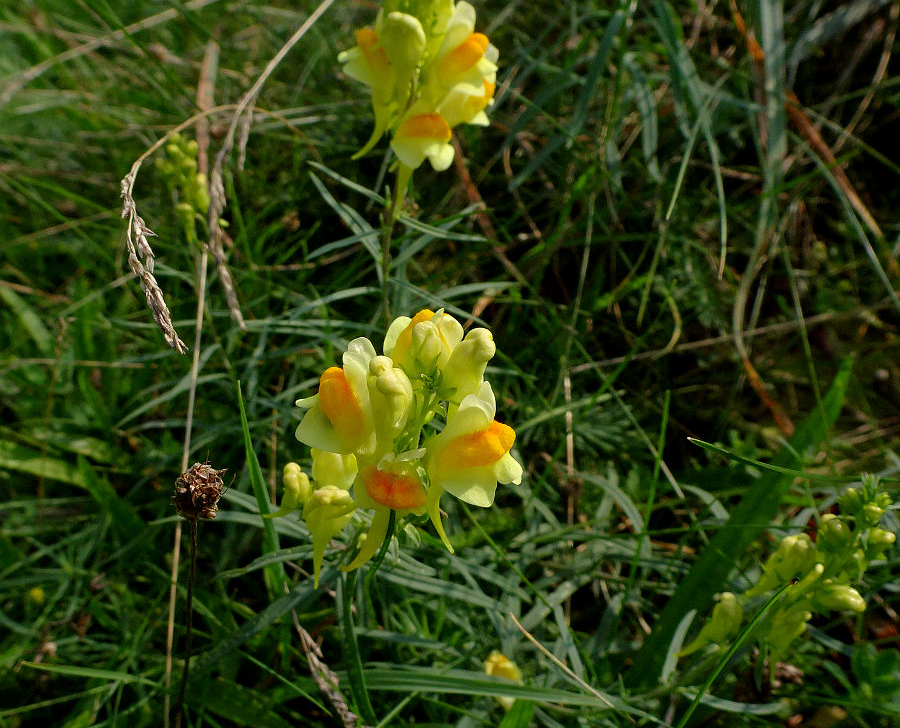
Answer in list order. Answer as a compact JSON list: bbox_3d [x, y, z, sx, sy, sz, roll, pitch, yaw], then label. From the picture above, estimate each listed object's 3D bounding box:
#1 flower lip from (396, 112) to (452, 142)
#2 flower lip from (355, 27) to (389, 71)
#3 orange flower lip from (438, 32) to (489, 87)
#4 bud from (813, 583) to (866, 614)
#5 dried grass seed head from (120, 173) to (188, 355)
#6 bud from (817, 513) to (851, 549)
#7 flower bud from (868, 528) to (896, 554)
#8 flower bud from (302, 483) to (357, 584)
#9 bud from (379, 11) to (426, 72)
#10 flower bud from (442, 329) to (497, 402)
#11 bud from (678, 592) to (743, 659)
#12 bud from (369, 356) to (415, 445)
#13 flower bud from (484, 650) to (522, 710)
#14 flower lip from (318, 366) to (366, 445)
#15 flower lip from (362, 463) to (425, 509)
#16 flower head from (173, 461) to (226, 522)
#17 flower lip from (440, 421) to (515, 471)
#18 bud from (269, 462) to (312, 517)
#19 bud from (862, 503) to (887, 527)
[{"bbox_3d":[-0.006,-0.057,0.200,0.013,0.006,0.008,-17,39,-18],"label":"flower lip"},{"bbox_3d":[-0.019,-0.077,0.203,0.009,0.007,0.009,12,39,-18],"label":"flower lip"},{"bbox_3d":[0.003,-0.074,0.201,0.010,0.012,0.009,-16,37,-33],"label":"orange flower lip"},{"bbox_3d":[0.103,0.062,0.220,0.014,0.007,0.007,12,44,15],"label":"bud"},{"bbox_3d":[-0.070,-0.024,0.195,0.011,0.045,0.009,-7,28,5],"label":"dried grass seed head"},{"bbox_3d":[0.086,0.037,0.186,0.007,0.008,0.007,14,27,-4],"label":"bud"},{"bbox_3d":[0.117,0.048,0.226,0.009,0.006,0.006,-13,42,27],"label":"flower bud"},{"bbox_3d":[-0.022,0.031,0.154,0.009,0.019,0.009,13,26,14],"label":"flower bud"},{"bbox_3d":[-0.011,-0.077,0.199,0.011,0.015,0.010,3,30,5],"label":"bud"},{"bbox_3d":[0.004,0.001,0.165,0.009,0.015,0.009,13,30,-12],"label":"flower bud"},{"bbox_3d":[0.058,0.058,0.186,0.009,0.018,0.009,41,18,-11],"label":"bud"},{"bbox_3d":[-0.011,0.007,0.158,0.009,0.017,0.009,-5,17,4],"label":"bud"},{"bbox_3d":[0.016,0.095,0.250,0.011,0.017,0.011,-7,30,6],"label":"flower bud"},{"bbox_3d":[-0.019,0.007,0.150,0.008,0.013,0.007,13,37,34],"label":"flower lip"},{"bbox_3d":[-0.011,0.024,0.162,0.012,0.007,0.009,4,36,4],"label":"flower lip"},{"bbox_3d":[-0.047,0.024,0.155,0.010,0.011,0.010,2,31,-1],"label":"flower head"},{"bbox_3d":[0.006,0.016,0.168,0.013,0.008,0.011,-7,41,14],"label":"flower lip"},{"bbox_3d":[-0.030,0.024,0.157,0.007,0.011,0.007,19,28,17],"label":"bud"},{"bbox_3d":[0.116,0.041,0.228,0.006,0.007,0.006,19,40,-16],"label":"bud"}]

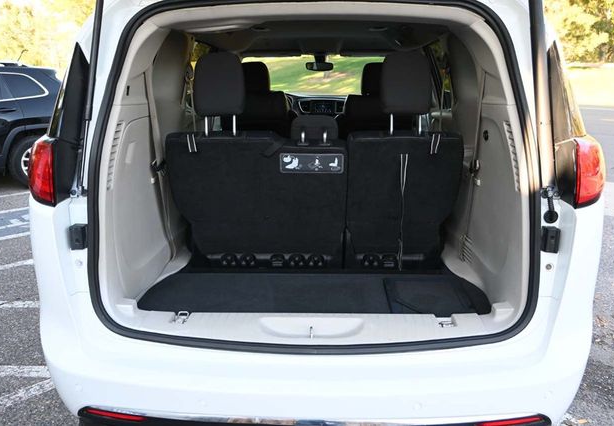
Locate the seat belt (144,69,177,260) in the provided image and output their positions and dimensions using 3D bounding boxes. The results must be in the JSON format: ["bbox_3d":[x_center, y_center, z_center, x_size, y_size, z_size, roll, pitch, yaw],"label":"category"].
[{"bbox_3d":[-0.579,-0.179,2.179,0.090,0.790,0.120,0,14,1],"label":"seat belt"}]

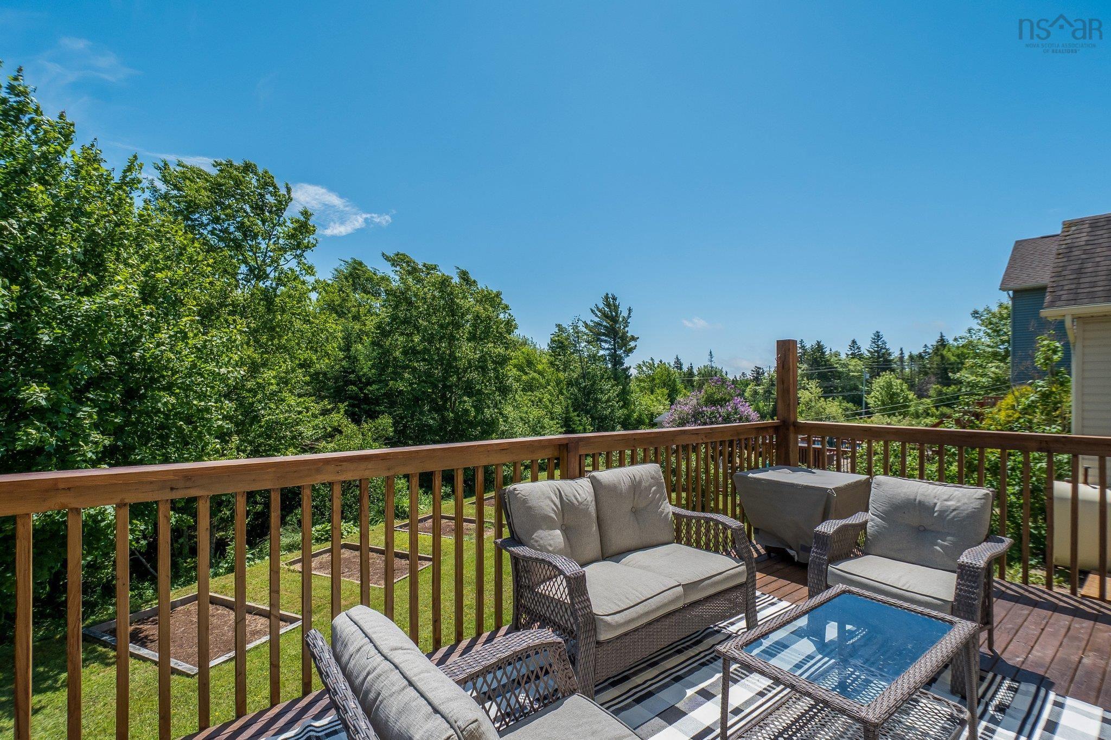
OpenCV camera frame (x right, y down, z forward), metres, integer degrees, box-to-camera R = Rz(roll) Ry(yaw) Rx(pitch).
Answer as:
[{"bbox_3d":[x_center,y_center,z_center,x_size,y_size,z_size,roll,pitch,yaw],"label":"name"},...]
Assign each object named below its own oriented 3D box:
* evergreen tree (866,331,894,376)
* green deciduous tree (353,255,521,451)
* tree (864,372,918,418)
[{"bbox_3d":[50.435,-0.173,72.047,4.000,11.810,4.000,-1,-2,35],"label":"evergreen tree"},{"bbox_3d":[-3.688,-0.020,14.209,5.000,7.100,5.000,1,-2,-15],"label":"green deciduous tree"},{"bbox_3d":[33.430,2.454,45.943,4.700,4.390,4.700,-1,-2,36],"label":"tree"}]

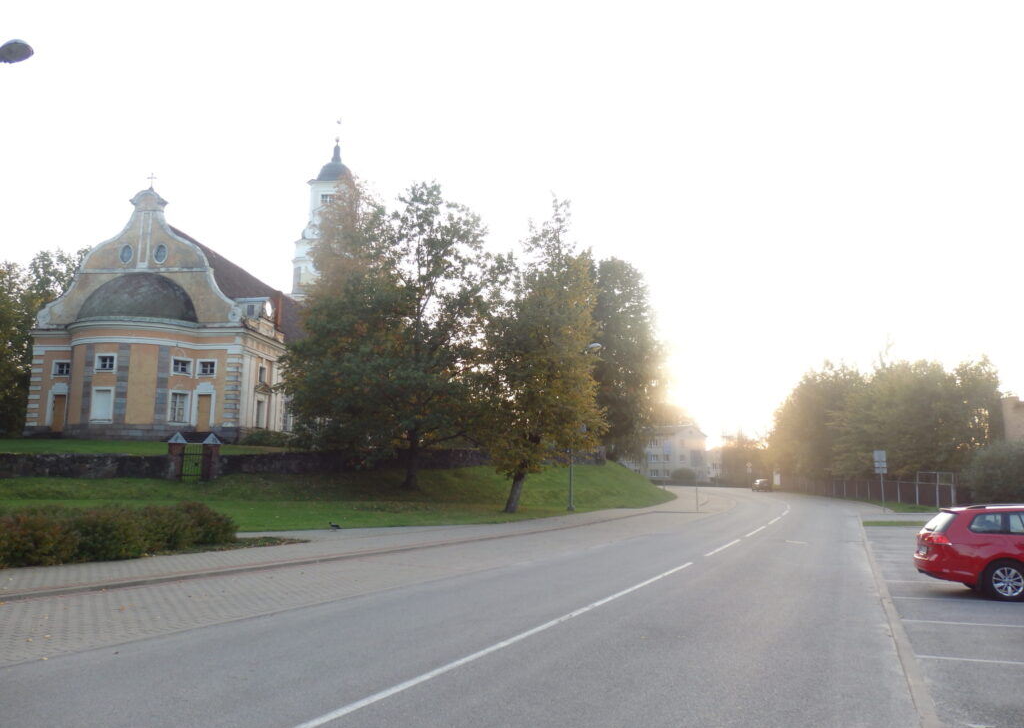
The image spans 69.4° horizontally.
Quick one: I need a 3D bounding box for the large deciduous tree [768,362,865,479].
[{"bbox_3d":[32.009,6.558,77.932,10.117,13.566,9.500,1,-8,0],"label":"large deciduous tree"}]

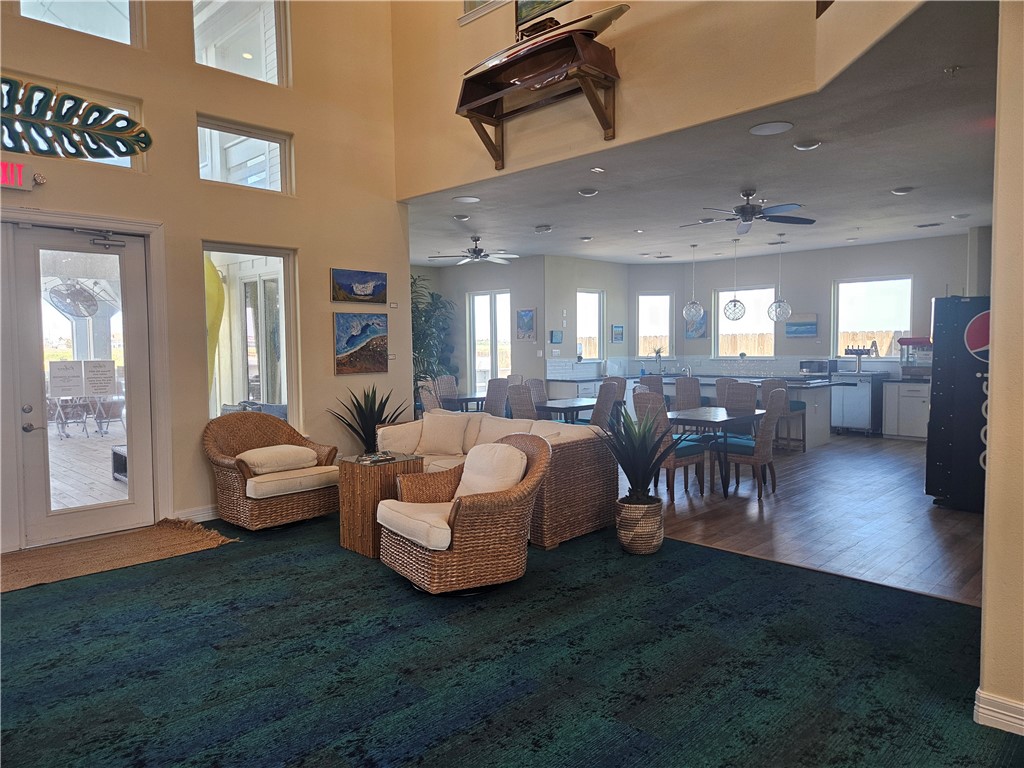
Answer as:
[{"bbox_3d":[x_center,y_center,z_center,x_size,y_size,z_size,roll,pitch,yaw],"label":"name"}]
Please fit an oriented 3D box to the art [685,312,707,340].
[{"bbox_3d":[3.676,-1.158,13.526,0.040,0.550,0.450,-4,4,-44],"label":"art"}]

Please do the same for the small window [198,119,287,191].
[{"bbox_3d":[-2.386,-2.029,6.111,0.100,0.570,0.870,3,5,44],"label":"small window"}]

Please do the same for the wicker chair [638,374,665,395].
[{"bbox_3d":[2.278,0.367,10.405,0.460,1.010,0.580,3,5,44],"label":"wicker chair"}]

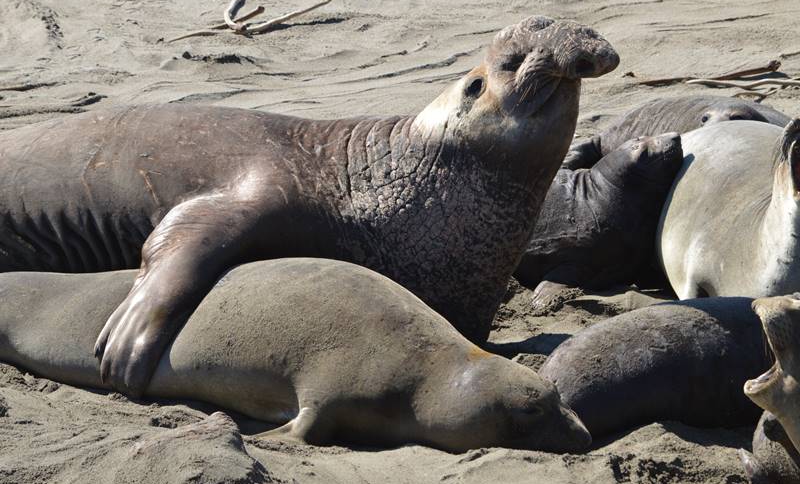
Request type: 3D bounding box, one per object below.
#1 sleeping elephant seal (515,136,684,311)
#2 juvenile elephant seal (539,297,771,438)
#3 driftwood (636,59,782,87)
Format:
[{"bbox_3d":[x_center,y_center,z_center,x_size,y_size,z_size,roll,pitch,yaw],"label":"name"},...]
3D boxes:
[{"bbox_3d":[0.571,-0.186,23.040,1.150,0.550,0.470,5,16,17],"label":"sleeping elephant seal"},{"bbox_3d":[1.016,0.442,21.120,1.300,0.460,0.520,-2,15,-8],"label":"juvenile elephant seal"},{"bbox_3d":[1.343,-0.731,26.016,0.680,0.090,0.120,-5,16,-16],"label":"driftwood"}]

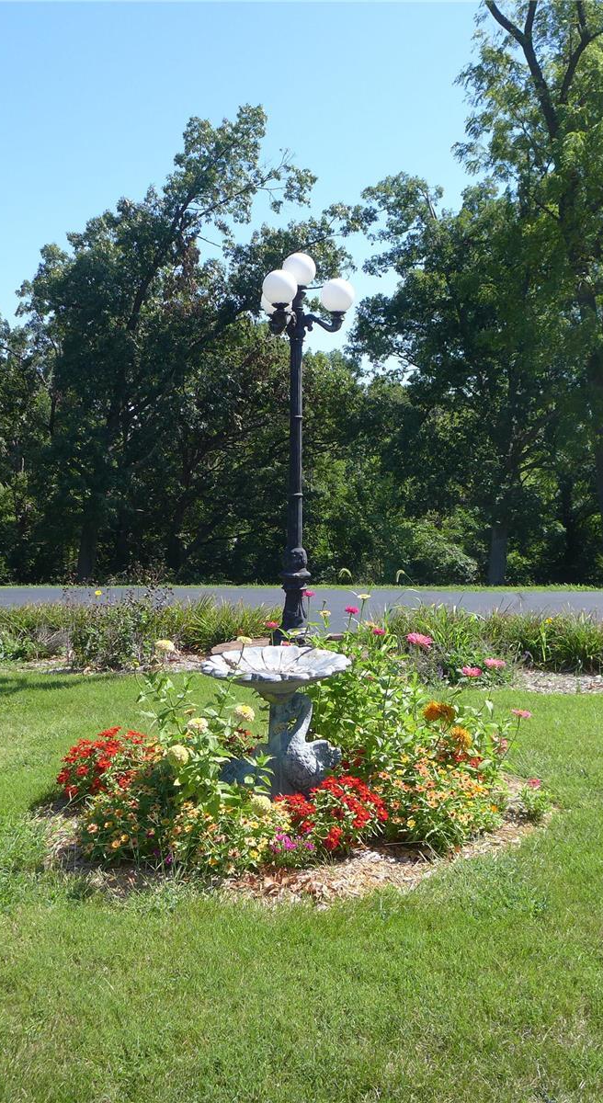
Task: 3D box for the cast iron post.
[{"bbox_3d":[0.023,-0.588,7.513,0.536,2.692,0.616,1,5,0],"label":"cast iron post"}]

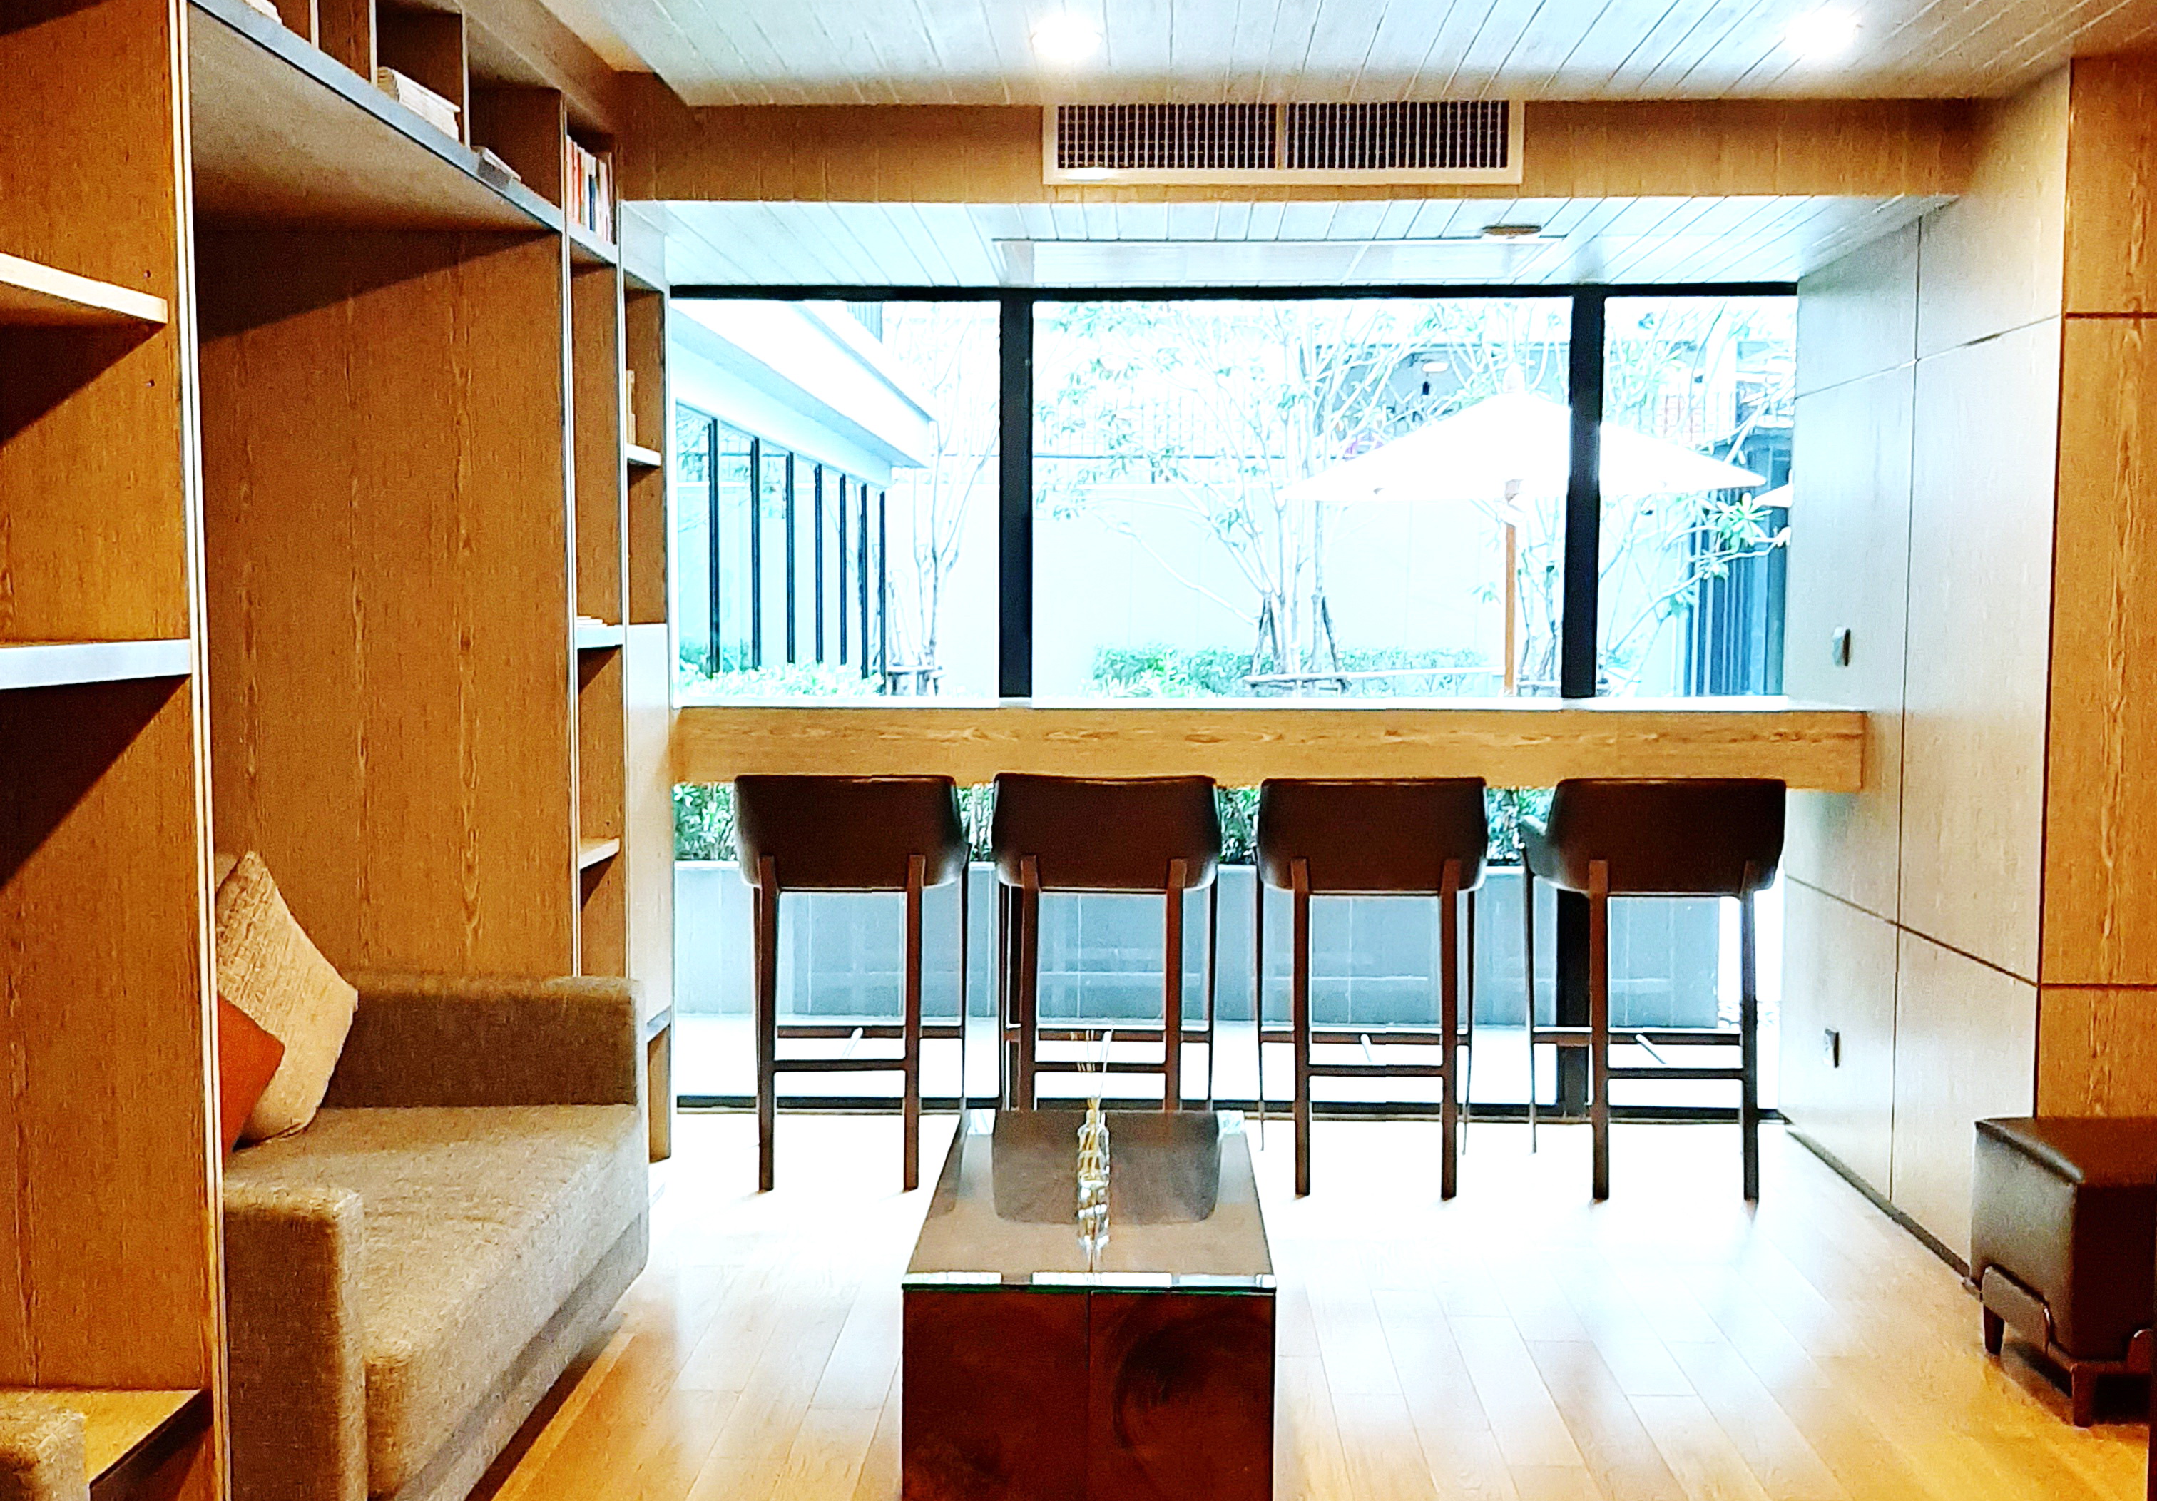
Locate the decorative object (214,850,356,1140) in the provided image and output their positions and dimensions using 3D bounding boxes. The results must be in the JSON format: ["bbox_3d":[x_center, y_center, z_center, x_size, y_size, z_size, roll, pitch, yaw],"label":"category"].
[{"bbox_3d":[-1.434,0.437,3.803,0.130,0.400,0.400,-16,33,27],"label":"decorative object"}]

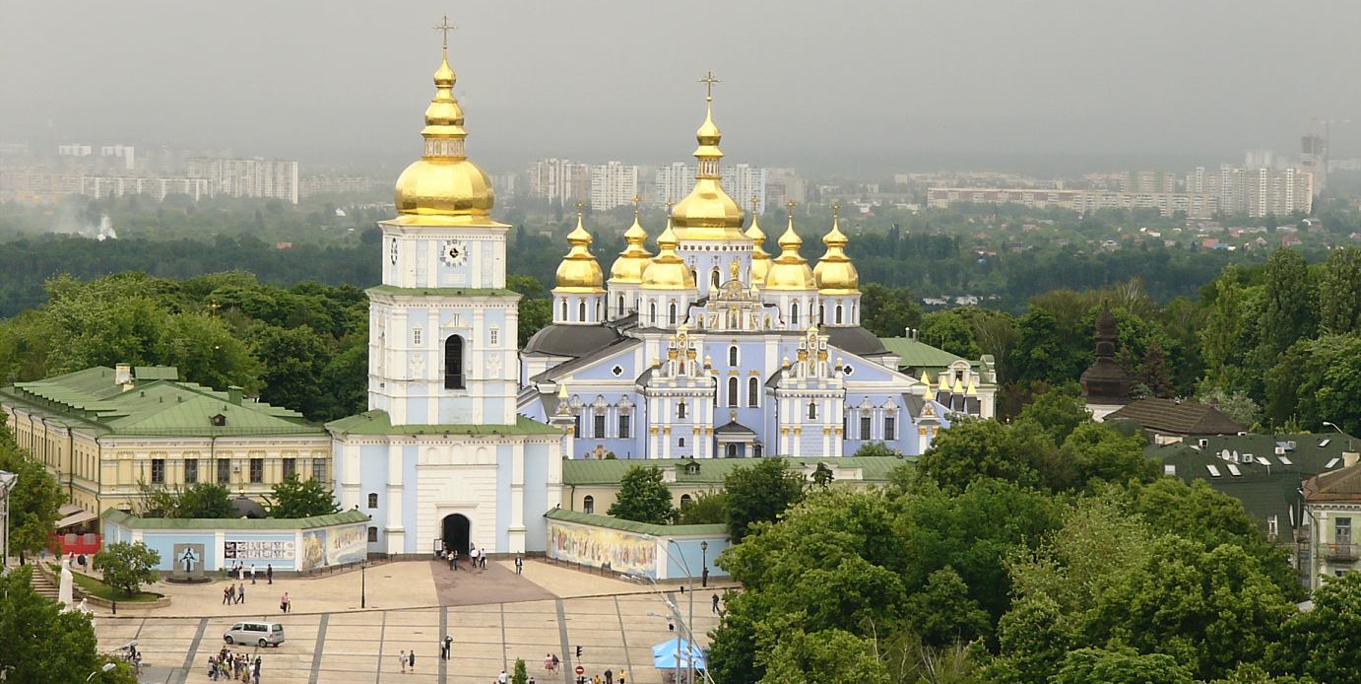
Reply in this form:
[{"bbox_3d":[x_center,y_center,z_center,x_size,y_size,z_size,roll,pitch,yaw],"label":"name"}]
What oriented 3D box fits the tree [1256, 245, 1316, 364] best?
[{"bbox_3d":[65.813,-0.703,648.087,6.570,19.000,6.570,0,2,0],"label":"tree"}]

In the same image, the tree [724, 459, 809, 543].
[{"bbox_3d":[7.258,14.198,513.235,7.300,8.600,7.300,0,2,0],"label":"tree"}]

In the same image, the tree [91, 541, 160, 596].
[{"bbox_3d":[-45.858,18.745,493.773,5.710,4.570,5.710,0,2,0],"label":"tree"}]

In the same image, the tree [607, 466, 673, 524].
[{"bbox_3d":[-3.585,14.539,523.411,5.770,7.400,5.770,0,2,0],"label":"tree"}]

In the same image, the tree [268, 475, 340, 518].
[{"bbox_3d":[-33.074,15.000,524.415,6.340,6.600,6.340,0,2,0],"label":"tree"}]

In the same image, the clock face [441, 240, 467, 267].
[{"bbox_3d":[-20.007,-7.792,527.850,2.400,2.350,0.250,-1,2,-13],"label":"clock face"}]

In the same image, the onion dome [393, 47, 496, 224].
[{"bbox_3d":[-21.034,-18.419,532.440,9.190,15.720,9.190,-1,2,-13],"label":"onion dome"}]

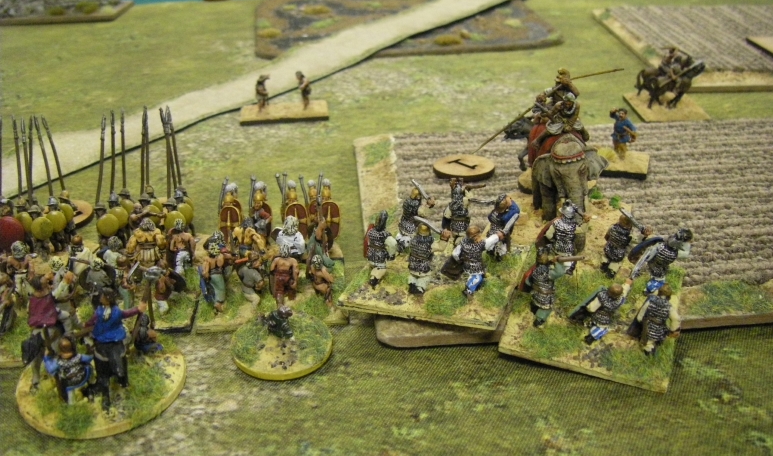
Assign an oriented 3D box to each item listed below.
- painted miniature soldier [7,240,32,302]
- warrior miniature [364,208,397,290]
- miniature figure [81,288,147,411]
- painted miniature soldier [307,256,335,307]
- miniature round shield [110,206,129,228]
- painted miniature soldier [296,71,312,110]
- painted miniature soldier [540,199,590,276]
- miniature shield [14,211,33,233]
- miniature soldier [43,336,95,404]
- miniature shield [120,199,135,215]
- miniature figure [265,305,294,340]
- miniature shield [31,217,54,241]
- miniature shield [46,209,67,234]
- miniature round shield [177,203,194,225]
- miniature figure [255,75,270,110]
[{"bbox_3d":[-0.100,0.012,0.230,0.009,0.018,0.008,-4,27,-11],"label":"painted miniature soldier"},{"bbox_3d":[-0.001,0.005,0.229,0.009,0.021,0.009,2,28,7],"label":"warrior miniature"},{"bbox_3d":[-0.063,0.027,0.200,0.015,0.027,0.024,-8,31,-14],"label":"miniature figure"},{"bbox_3d":[-0.018,0.014,0.236,0.007,0.014,0.008,4,27,11],"label":"painted miniature soldier"},{"bbox_3d":[-0.085,-0.003,0.268,0.007,0.007,0.002,-6,27,-9],"label":"miniature round shield"},{"bbox_3d":[-0.037,-0.062,0.381,0.007,0.018,0.006,0,27,-2],"label":"painted miniature soldier"},{"bbox_3d":[0.047,0.002,0.227,0.013,0.021,0.009,8,40,11],"label":"painted miniature soldier"},{"bbox_3d":[-0.105,-0.001,0.246,0.006,0.006,0.002,-2,15,-4],"label":"miniature shield"},{"bbox_3d":[-0.075,0.033,0.200,0.011,0.015,0.009,-8,31,-14],"label":"miniature soldier"},{"bbox_3d":[-0.078,-0.005,0.254,0.006,0.006,0.002,-2,15,-4],"label":"miniature shield"},{"bbox_3d":[-0.028,0.024,0.223,0.009,0.007,0.006,-17,32,-31],"label":"miniature figure"},{"bbox_3d":[-0.098,0.000,0.243,0.006,0.006,0.002,-2,15,-4],"label":"miniature shield"},{"bbox_3d":[-0.096,-0.002,0.246,0.006,0.006,0.002,-2,15,-4],"label":"miniature shield"},{"bbox_3d":[-0.064,-0.004,0.269,0.007,0.007,0.002,-6,27,-9],"label":"miniature round shield"},{"bbox_3d":[-0.053,-0.058,0.367,0.007,0.015,0.007,7,28,13],"label":"miniature figure"}]

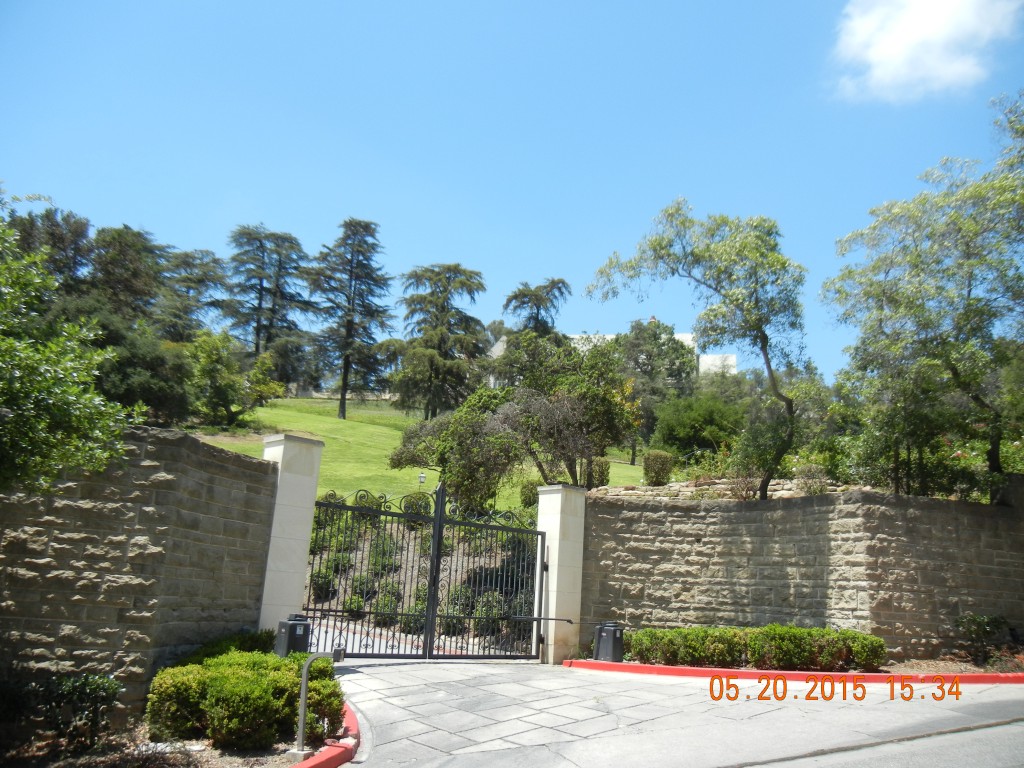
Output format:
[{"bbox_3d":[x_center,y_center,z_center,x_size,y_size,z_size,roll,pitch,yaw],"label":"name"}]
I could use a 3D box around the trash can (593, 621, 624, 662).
[{"bbox_3d":[1.675,4.470,15.406,0.320,0.740,0.400,15,-18,-39],"label":"trash can"}]

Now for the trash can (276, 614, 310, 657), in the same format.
[{"bbox_3d":[-3.017,3.499,12.226,0.320,0.740,0.400,15,-18,-39],"label":"trash can"}]

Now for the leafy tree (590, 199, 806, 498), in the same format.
[{"bbox_3d":[3.471,-0.758,16.511,3.705,5.841,3.400,1,-14,12],"label":"leafy tree"}]

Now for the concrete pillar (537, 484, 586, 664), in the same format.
[{"bbox_3d":[0.829,3.458,16.187,0.650,3.120,0.650,15,-18,-39],"label":"concrete pillar"}]

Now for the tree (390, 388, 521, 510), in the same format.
[{"bbox_3d":[-1.441,1.710,22.660,3.303,3.261,3.200,4,-13,-3],"label":"tree"}]

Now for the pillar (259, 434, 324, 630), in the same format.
[{"bbox_3d":[-3.370,2.379,12.939,0.640,3.170,0.640,14,-17,-38],"label":"pillar"}]

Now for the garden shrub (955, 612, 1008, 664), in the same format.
[{"bbox_3d":[7.195,3.892,13.573,0.820,0.760,0.750,-4,-15,27],"label":"garden shrub"}]

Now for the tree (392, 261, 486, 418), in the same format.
[{"bbox_3d":[-6.547,-3.786,79.056,8.200,13.600,7.800,5,-14,-5],"label":"tree"}]

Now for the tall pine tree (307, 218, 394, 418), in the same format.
[{"bbox_3d":[-12.661,-5.334,69.691,6.791,16.253,6.791,6,-14,-11],"label":"tall pine tree"}]

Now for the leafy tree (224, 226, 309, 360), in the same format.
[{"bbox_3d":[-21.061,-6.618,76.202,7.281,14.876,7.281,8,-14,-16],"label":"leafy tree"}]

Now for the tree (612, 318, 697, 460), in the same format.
[{"bbox_3d":[7.176,0.208,44.684,4.170,7.349,4.170,1,-14,9],"label":"tree"}]

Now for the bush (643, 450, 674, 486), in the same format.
[{"bbox_3d":[3.360,1.948,20.356,0.724,0.854,0.724,1,-14,9],"label":"bush"}]

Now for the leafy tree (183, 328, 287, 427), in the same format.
[{"bbox_3d":[-13.728,-0.297,43.917,4.719,4.814,4.719,8,-14,-17],"label":"leafy tree"}]

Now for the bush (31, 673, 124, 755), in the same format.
[{"bbox_3d":[-4.568,3.454,9.331,0.880,0.780,0.760,9,-15,-23],"label":"bush"}]

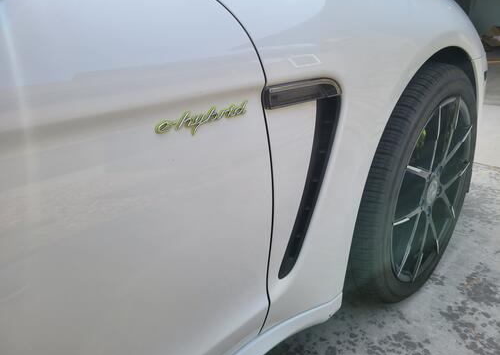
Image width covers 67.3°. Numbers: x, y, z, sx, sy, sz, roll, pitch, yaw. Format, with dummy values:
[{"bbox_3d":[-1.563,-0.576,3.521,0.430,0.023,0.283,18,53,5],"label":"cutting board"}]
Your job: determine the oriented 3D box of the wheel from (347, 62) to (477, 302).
[{"bbox_3d":[0.471,0.016,1.197,0.710,0.710,0.260,-22,29,-40],"label":"wheel"}]

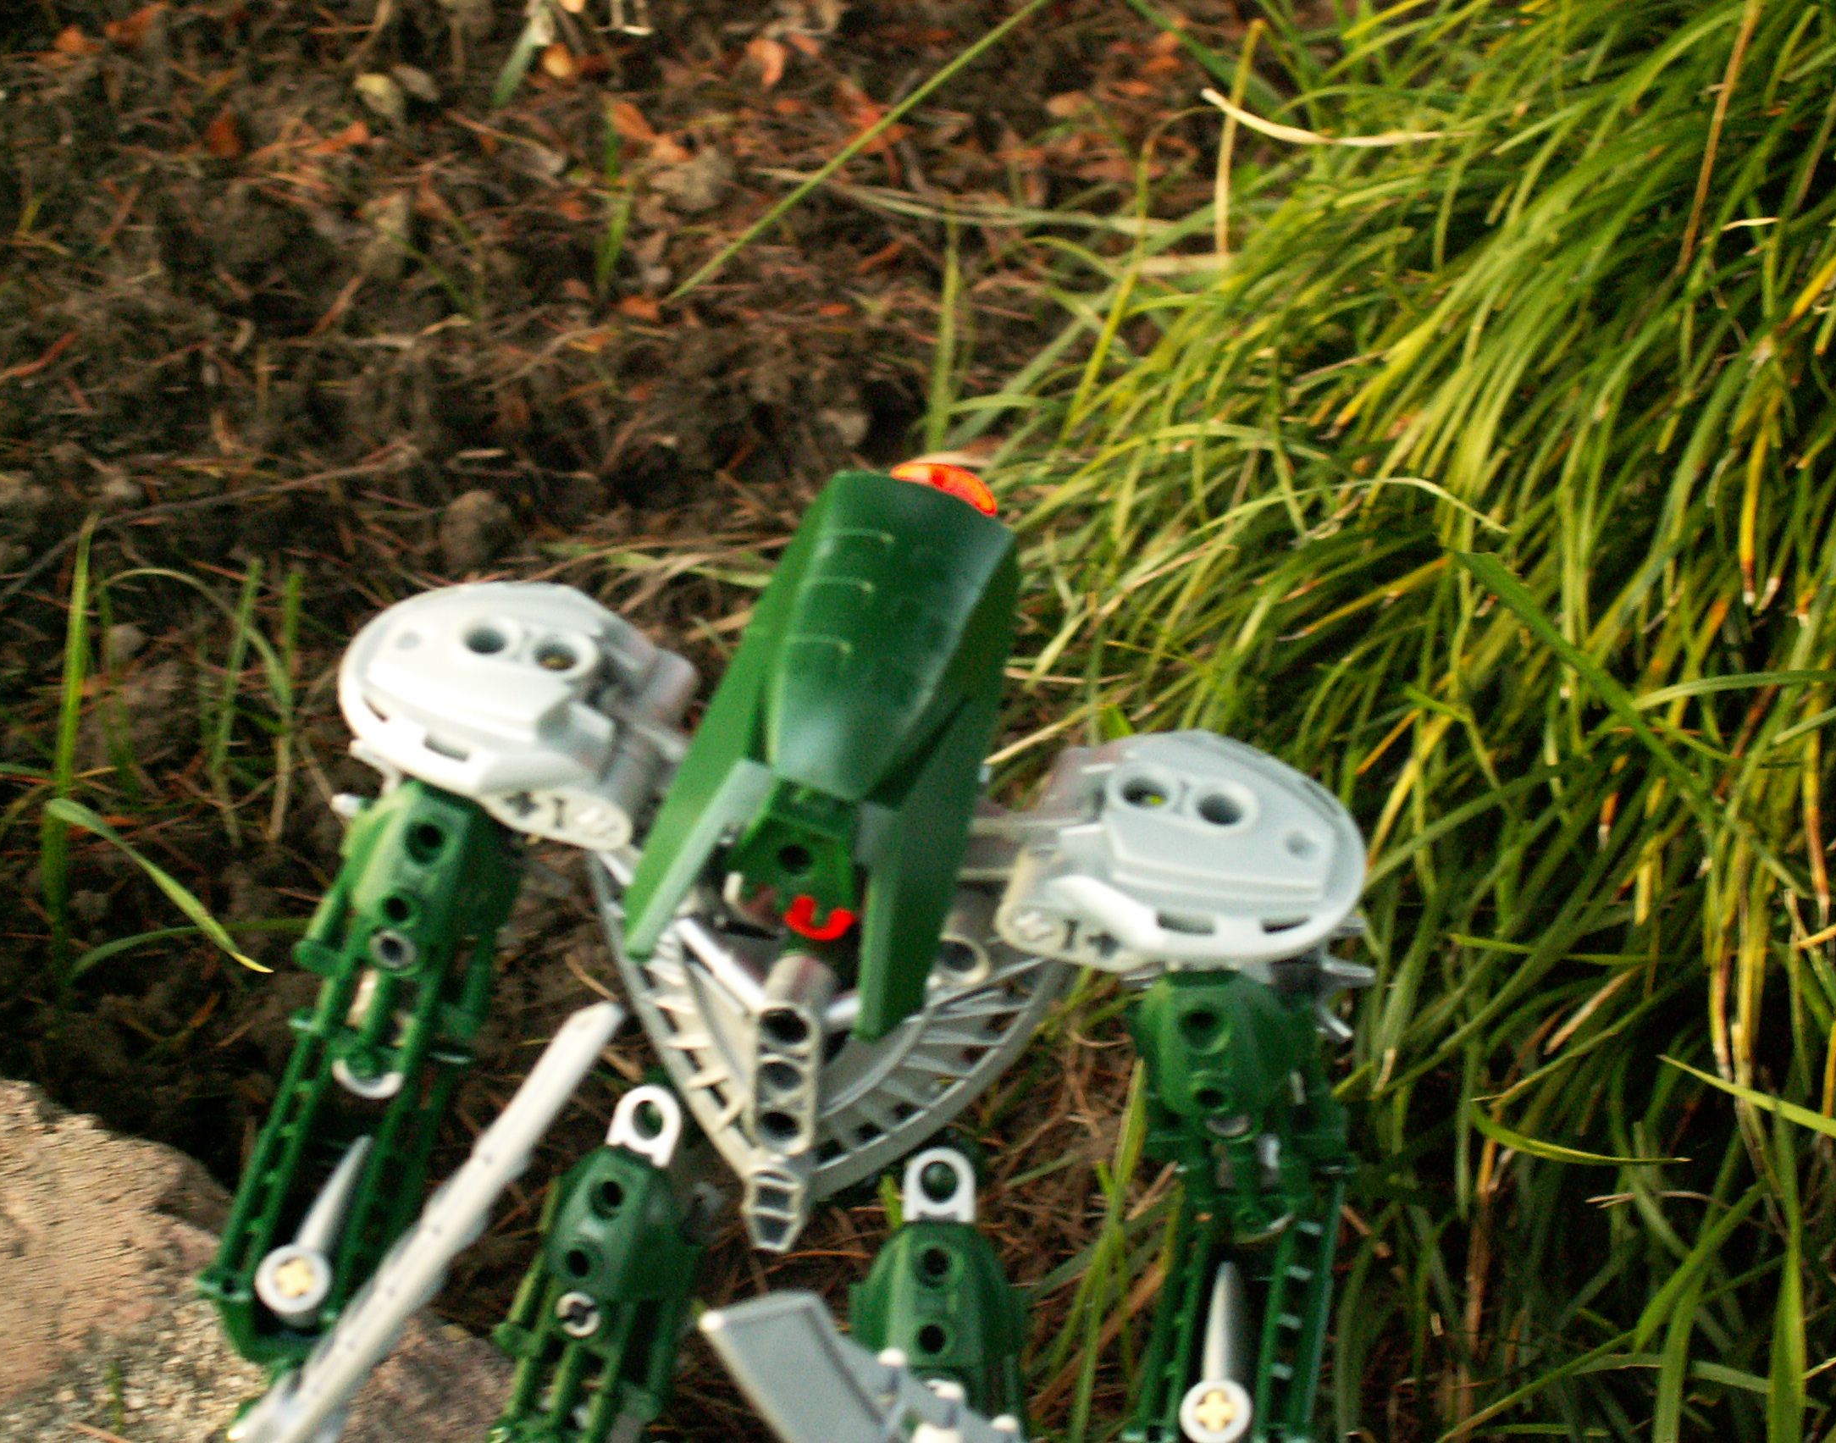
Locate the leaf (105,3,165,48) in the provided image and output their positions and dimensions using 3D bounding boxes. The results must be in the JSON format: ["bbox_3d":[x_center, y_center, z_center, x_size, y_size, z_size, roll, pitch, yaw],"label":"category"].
[{"bbox_3d":[-0.172,-0.153,0.697,0.012,0.004,0.011,7,44,0],"label":"leaf"}]

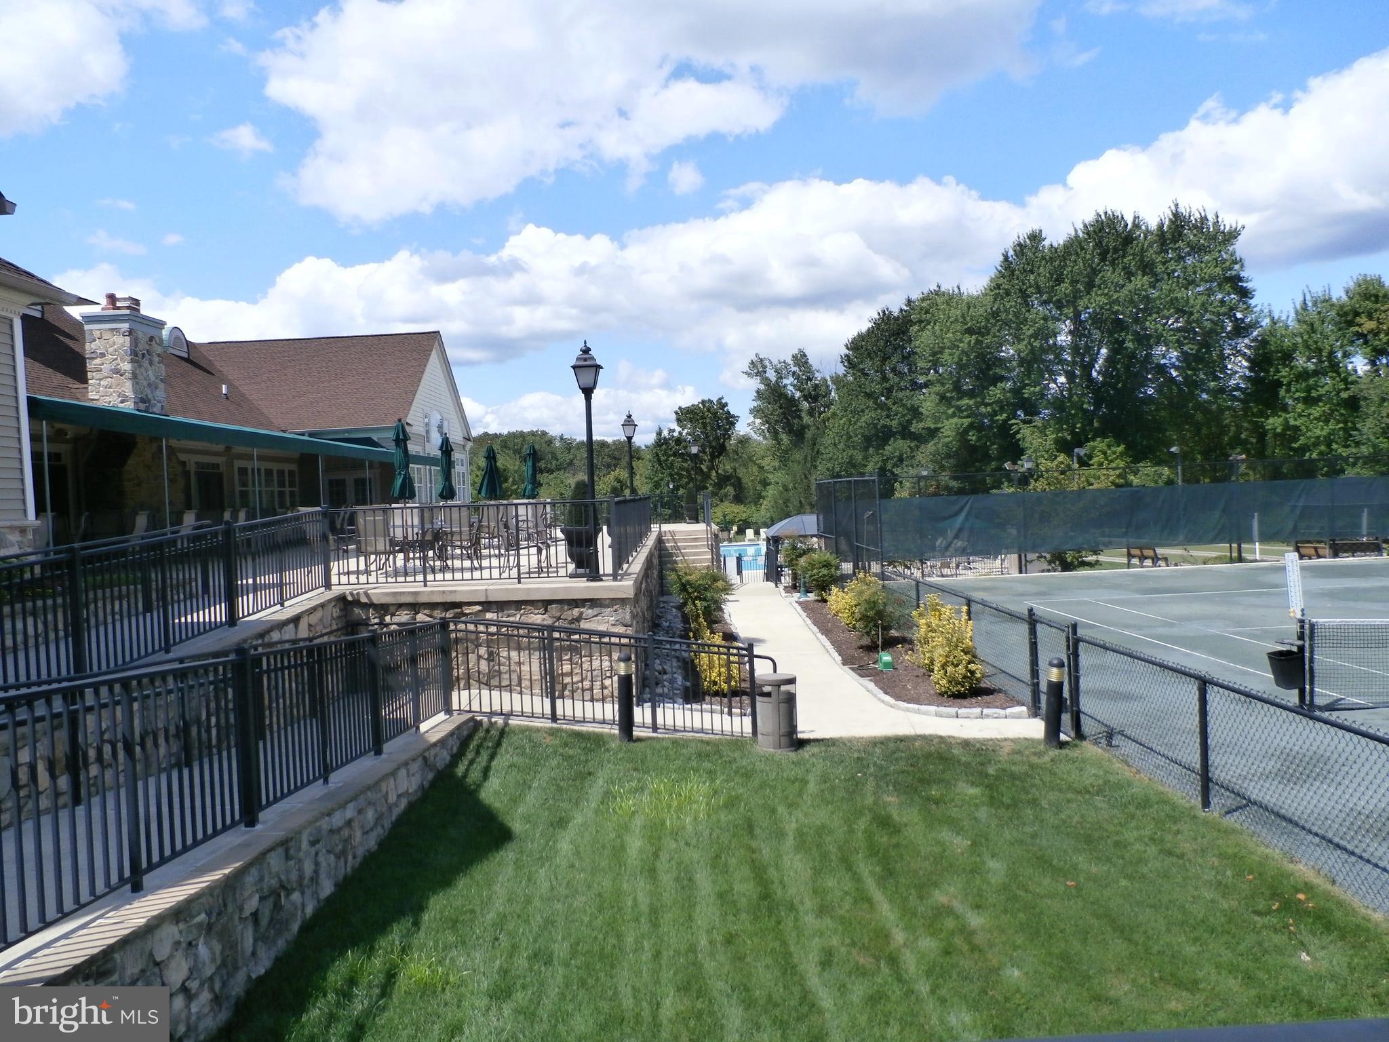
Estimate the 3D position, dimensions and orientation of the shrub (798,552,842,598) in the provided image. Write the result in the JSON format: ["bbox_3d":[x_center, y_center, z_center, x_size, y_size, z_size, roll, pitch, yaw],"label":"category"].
[{"bbox_3d":[3.198,1.421,25.707,1.150,1.230,1.100,-3,1,-1],"label":"shrub"}]

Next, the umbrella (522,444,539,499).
[{"bbox_3d":[-3.933,-0.652,24.318,0.420,2.480,0.420,-3,1,-1],"label":"umbrella"}]

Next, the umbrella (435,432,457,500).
[{"bbox_3d":[-5.274,-0.583,21.400,0.420,2.600,0.420,-2,1,1],"label":"umbrella"}]

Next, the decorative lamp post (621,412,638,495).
[{"bbox_3d":[-1.557,-1.078,24.600,0.390,3.170,0.390,-2,1,1],"label":"decorative lamp post"}]

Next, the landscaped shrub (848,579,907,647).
[{"bbox_3d":[3.283,1.618,18.010,1.030,1.160,1.000,-3,1,-1],"label":"landscaped shrub"}]

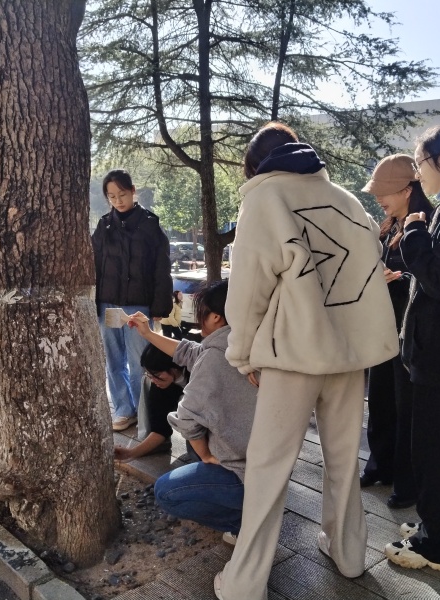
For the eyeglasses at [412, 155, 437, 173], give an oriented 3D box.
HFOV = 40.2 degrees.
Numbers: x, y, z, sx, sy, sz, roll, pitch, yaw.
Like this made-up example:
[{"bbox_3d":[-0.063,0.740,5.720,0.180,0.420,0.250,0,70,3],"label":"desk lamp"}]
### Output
[{"bbox_3d":[0.770,-0.510,2.230,0.140,0.045,0.140,-21,2,14],"label":"eyeglasses"}]

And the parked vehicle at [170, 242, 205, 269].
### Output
[{"bbox_3d":[-1.799,-3.636,46.000,4.600,1.650,1.850,-4,8,-30],"label":"parked vehicle"}]

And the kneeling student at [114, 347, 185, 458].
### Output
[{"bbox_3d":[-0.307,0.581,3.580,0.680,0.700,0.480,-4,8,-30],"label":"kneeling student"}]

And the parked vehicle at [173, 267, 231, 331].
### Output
[{"bbox_3d":[0.951,-0.060,15.121,1.780,1.520,4.300,6,10,43],"label":"parked vehicle"}]

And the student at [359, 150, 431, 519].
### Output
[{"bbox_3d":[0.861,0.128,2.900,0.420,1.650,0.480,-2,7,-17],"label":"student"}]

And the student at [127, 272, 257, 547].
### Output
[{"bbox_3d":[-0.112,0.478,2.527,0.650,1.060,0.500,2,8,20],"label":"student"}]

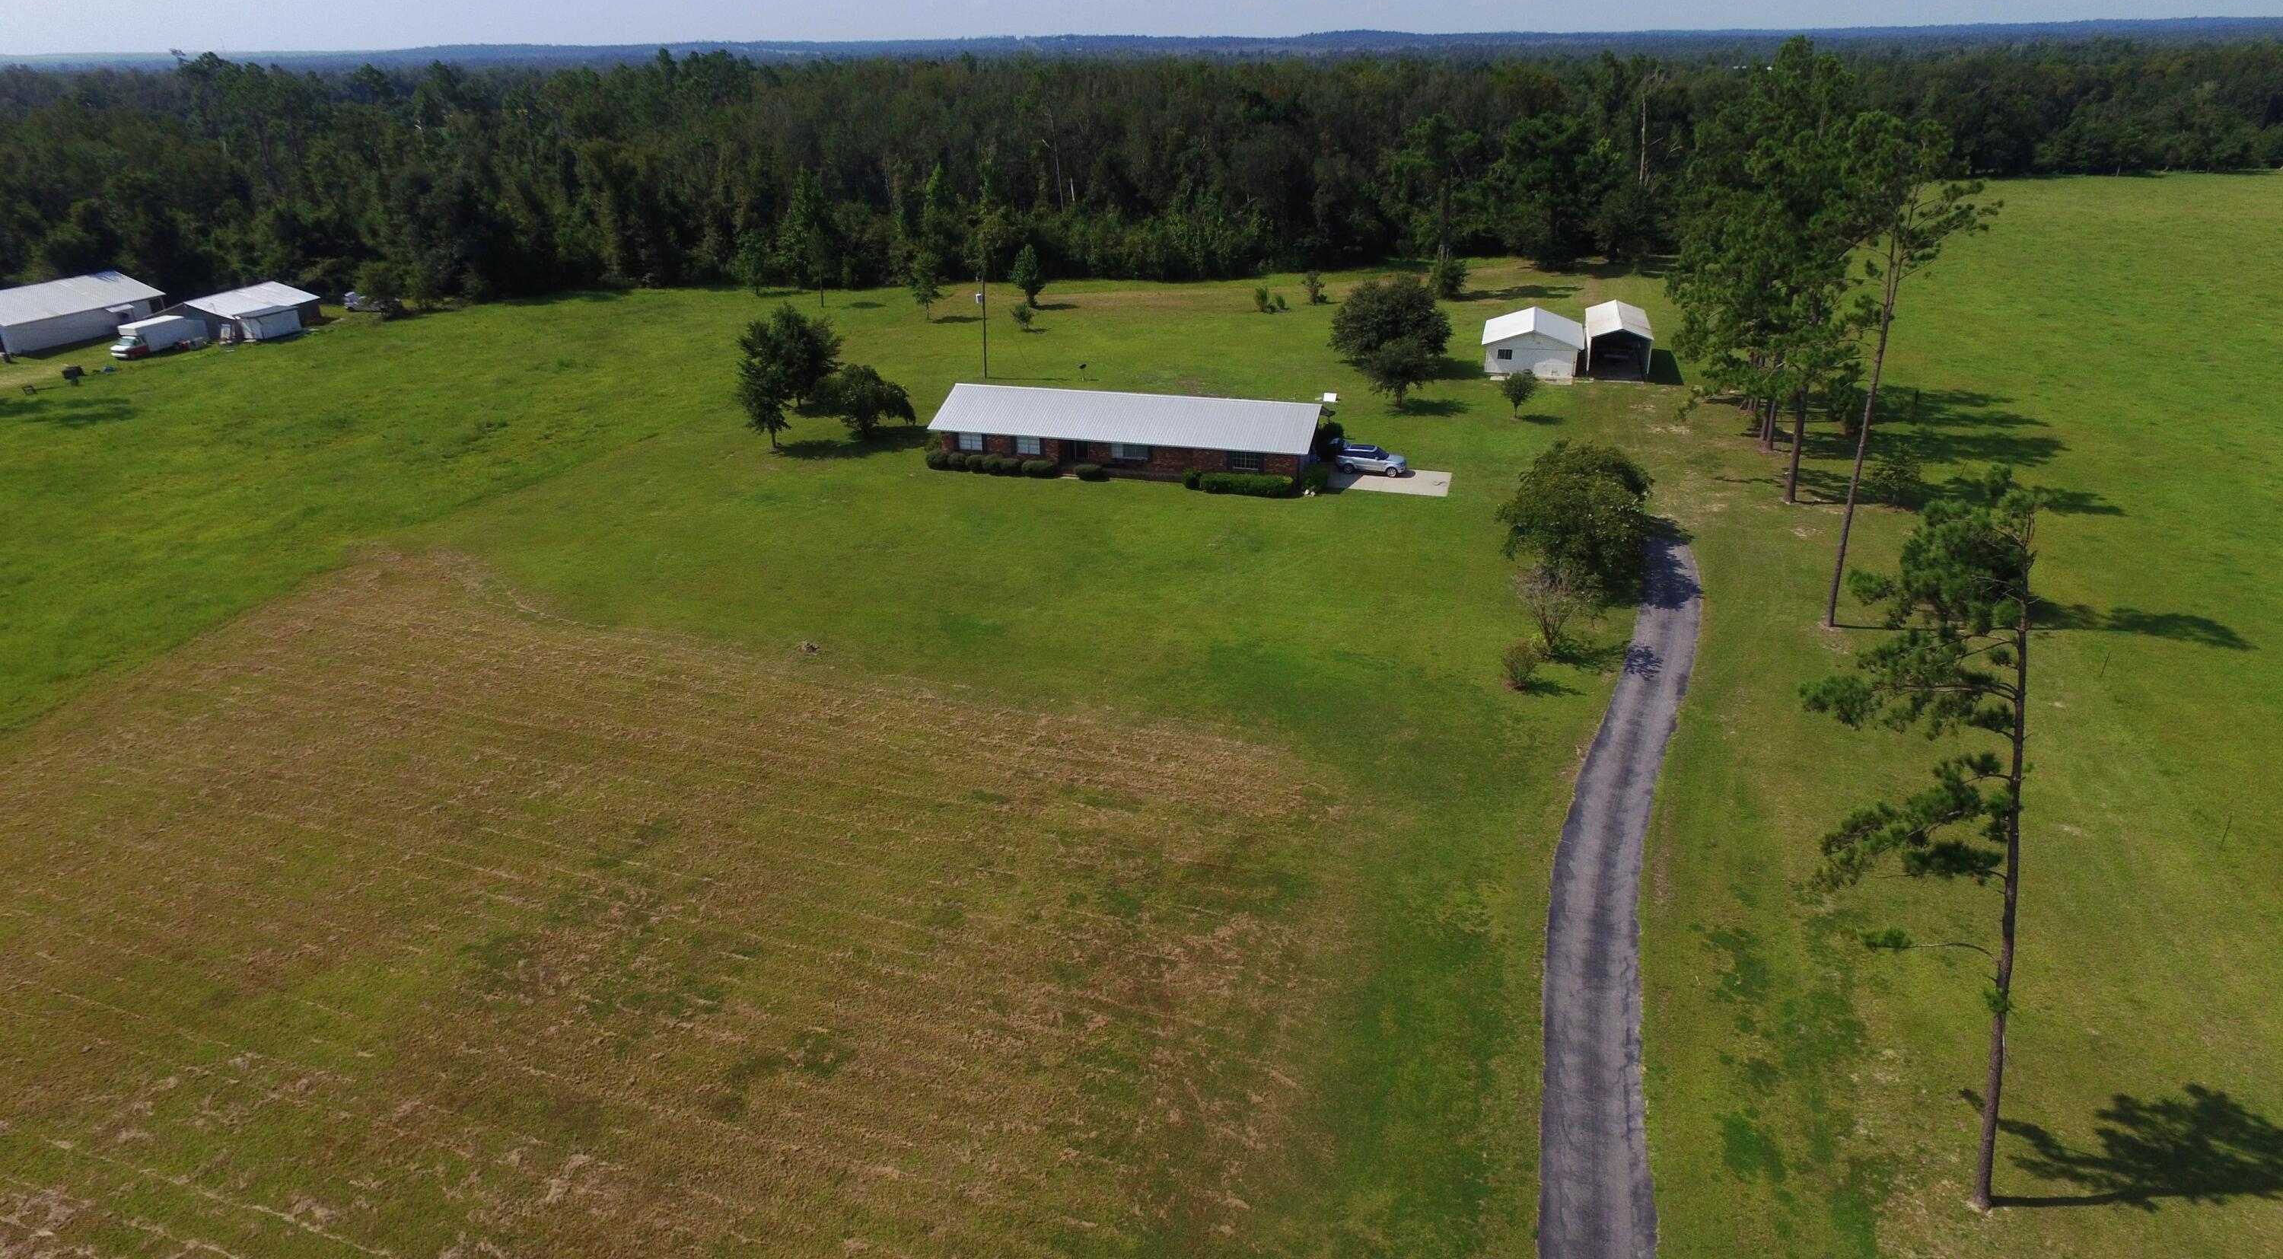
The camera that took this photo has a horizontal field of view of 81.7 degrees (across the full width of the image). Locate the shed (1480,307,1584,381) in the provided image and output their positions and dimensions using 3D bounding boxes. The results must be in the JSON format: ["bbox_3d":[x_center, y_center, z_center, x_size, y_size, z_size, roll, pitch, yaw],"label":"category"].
[{"bbox_3d":[35.755,-26.216,120.463,8.500,4.330,10.800,6,25,15],"label":"shed"}]

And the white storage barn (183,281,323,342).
[{"bbox_3d":[-98.129,-34.946,144.776,8.600,4.000,12.500,4,25,10],"label":"white storage barn"}]

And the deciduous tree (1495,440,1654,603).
[{"bbox_3d":[24.626,-6.571,74.477,8.600,6.400,9.500,-1,24,0],"label":"deciduous tree"}]

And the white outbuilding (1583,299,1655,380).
[{"bbox_3d":[44.320,-27.297,122.873,5.350,4.100,13.500,6,25,15],"label":"white outbuilding"}]

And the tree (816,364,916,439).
[{"bbox_3d":[-21.468,-17.916,102.290,7.600,5.600,7.200,-1,24,0],"label":"tree"}]

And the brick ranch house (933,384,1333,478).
[{"bbox_3d":[-0.601,-14.875,96.088,27.200,4.560,11.100,6,25,14],"label":"brick ranch house"}]

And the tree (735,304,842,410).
[{"bbox_3d":[-28.400,-21.537,106.319,8.400,9.100,8.000,-1,24,0],"label":"tree"}]

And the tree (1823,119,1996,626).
[{"bbox_3d":[34.836,-11.286,62.898,7.200,24.200,7.000,-1,24,0],"label":"tree"}]

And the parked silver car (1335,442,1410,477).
[{"bbox_3d":[16.324,-11.846,92.143,4.800,1.800,1.950,6,25,16],"label":"parked silver car"}]

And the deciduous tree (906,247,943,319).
[{"bbox_3d":[-23.631,-37.740,144.019,3.800,7.700,3.800,-1,24,0],"label":"deciduous tree"}]

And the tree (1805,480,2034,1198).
[{"bbox_3d":[19.381,5.337,32.438,5.800,19.200,5.800,-1,24,0],"label":"tree"}]

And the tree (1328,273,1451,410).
[{"bbox_3d":[20.843,-24.520,110.242,10.000,10.000,9.800,-1,24,0],"label":"tree"}]

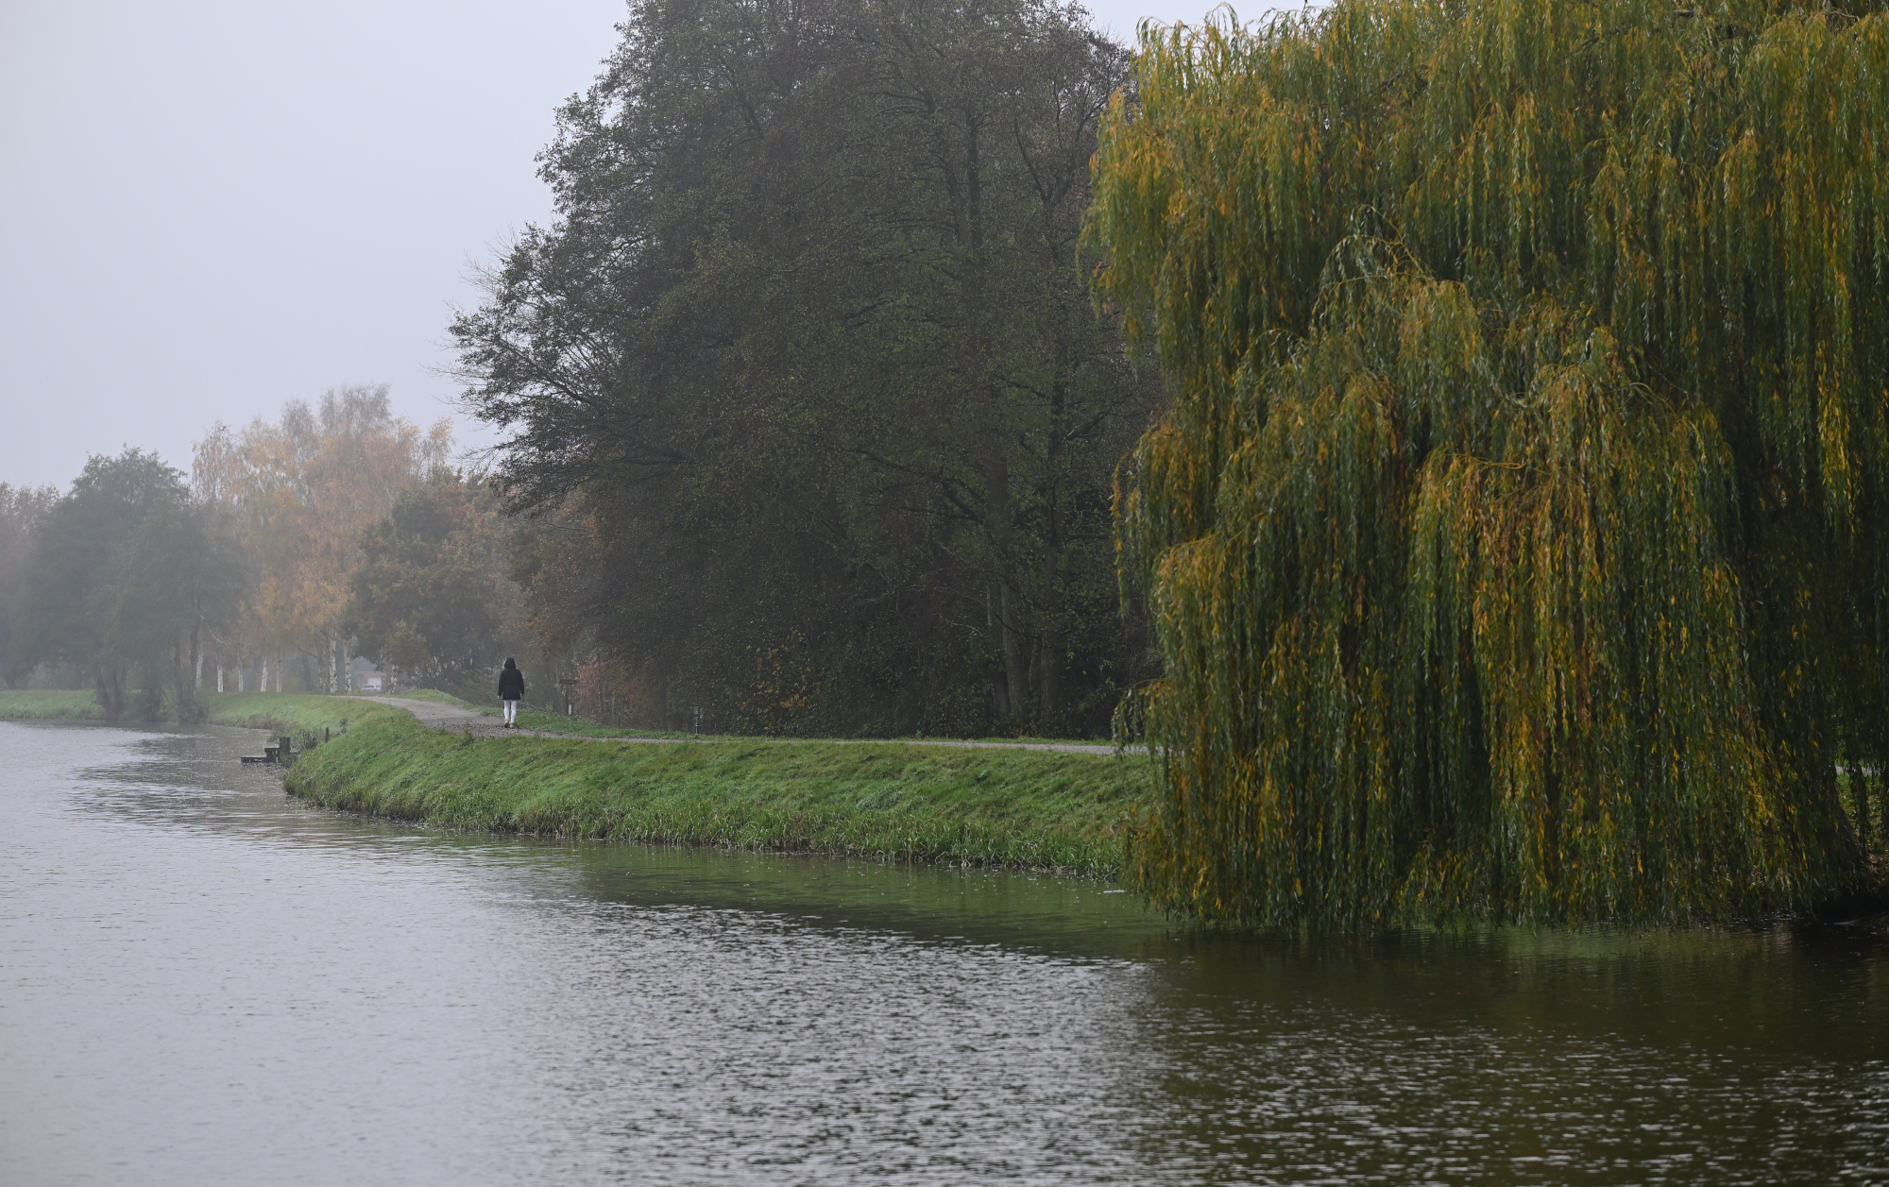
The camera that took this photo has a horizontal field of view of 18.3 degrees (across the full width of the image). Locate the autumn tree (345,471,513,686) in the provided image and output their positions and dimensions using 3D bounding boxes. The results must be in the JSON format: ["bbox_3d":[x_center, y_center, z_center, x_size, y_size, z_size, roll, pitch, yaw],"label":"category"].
[{"bbox_3d":[-25.000,-0.500,285.000,8.400,10.900,8.200,0,-1,0],"label":"autumn tree"}]

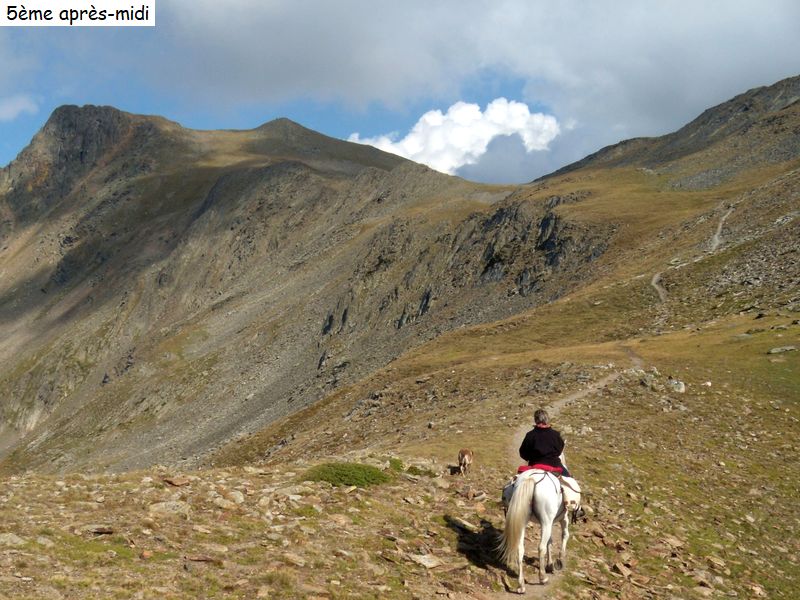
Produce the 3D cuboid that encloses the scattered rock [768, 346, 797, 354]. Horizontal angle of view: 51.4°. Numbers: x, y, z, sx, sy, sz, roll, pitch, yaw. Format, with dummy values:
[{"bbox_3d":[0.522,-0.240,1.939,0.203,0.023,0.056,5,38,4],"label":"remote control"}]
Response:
[{"bbox_3d":[20.175,2.671,44.000,1.450,0.350,0.950,-1,-2,17],"label":"scattered rock"}]

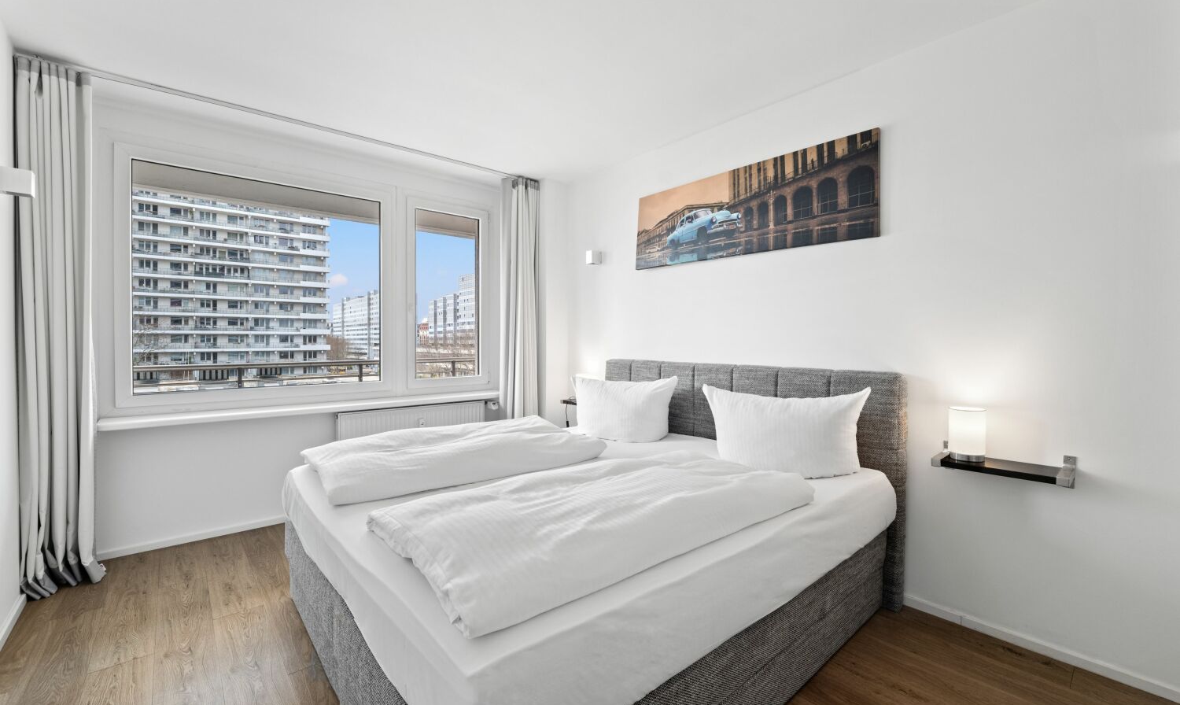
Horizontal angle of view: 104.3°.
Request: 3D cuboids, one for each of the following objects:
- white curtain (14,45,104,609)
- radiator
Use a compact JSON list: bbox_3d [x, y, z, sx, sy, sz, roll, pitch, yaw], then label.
[{"bbox_3d":[-2.531,-0.112,2.188,0.252,2.481,0.190,-1,2,-40],"label":"white curtain"},{"bbox_3d":[-1.301,0.699,3.446,1.068,0.590,0.102,-1,2,-40],"label":"radiator"}]

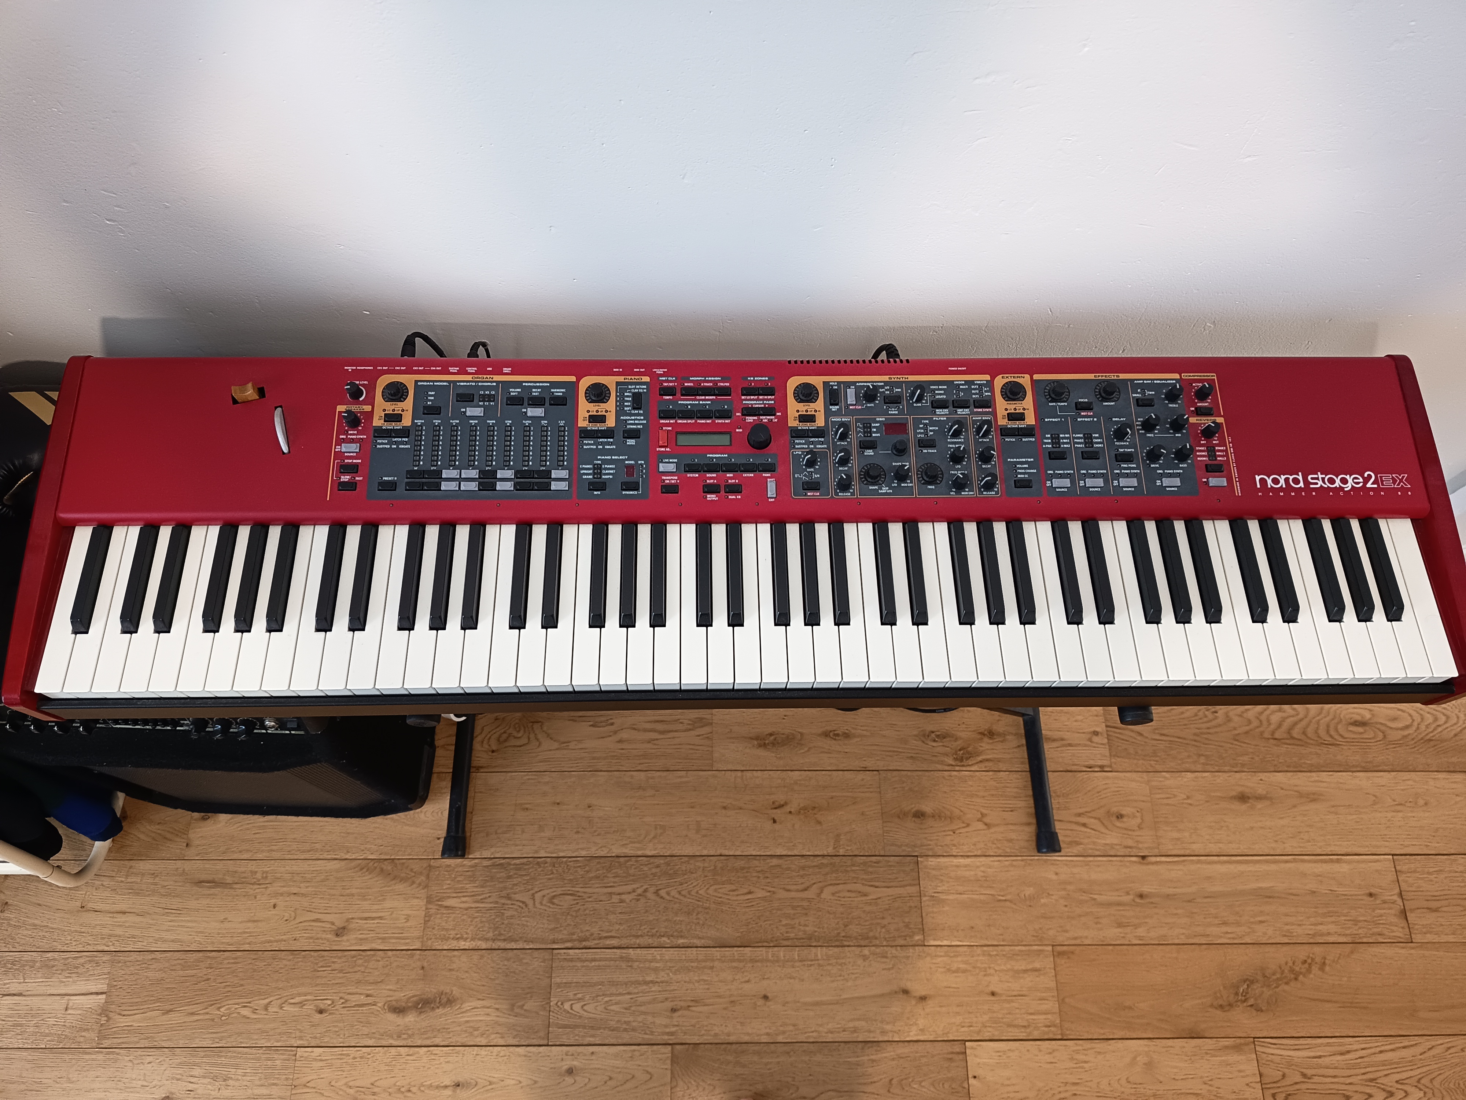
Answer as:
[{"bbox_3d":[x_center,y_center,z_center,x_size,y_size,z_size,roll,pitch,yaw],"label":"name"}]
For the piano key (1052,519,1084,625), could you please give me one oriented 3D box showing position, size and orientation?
[{"bbox_3d":[0.305,0.019,0.924,0.013,0.013,0.096,0,67,-2],"label":"piano key"}]

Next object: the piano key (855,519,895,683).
[{"bbox_3d":[0.128,0.049,0.918,0.023,0.021,0.151,0,67,-2],"label":"piano key"}]

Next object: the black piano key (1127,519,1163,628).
[{"bbox_3d":[0.373,0.018,0.917,0.013,0.013,0.098,0,67,-2],"label":"black piano key"}]

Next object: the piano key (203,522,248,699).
[{"bbox_3d":[-0.436,0.052,0.899,0.023,0.022,0.152,0,67,-2],"label":"piano key"}]

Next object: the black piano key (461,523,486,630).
[{"bbox_3d":[-0.230,0.022,0.897,0.013,0.013,0.098,0,67,-2],"label":"black piano key"}]

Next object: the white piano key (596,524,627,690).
[{"bbox_3d":[-0.104,0.050,0.906,0.023,0.021,0.151,0,67,-2],"label":"white piano key"}]

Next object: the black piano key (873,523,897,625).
[{"bbox_3d":[0.138,0.020,0.914,0.013,0.013,0.099,0,67,-2],"label":"black piano key"}]

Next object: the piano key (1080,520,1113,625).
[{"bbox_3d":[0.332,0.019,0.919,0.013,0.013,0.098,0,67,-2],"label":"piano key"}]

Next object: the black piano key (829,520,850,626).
[{"bbox_3d":[0.096,0.021,0.906,0.013,0.013,0.096,0,67,-2],"label":"black piano key"}]

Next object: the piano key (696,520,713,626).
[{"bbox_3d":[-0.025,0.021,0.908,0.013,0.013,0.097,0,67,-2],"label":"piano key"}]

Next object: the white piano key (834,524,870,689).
[{"bbox_3d":[0.106,0.048,0.923,0.023,0.021,0.151,0,67,-2],"label":"white piano key"}]

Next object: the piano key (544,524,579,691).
[{"bbox_3d":[-0.152,0.051,0.904,0.023,0.021,0.150,0,67,-2],"label":"piano key"}]

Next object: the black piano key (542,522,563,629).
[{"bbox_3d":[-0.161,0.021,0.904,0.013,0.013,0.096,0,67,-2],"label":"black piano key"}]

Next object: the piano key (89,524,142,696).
[{"bbox_3d":[-0.528,0.053,0.893,0.023,0.021,0.151,0,67,-2],"label":"piano key"}]

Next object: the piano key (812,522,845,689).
[{"bbox_3d":[0.082,0.049,0.922,0.023,0.021,0.151,0,67,-2],"label":"piano key"}]

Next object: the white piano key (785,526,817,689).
[{"bbox_3d":[0.059,0.049,0.916,0.023,0.022,0.150,0,67,-2],"label":"white piano key"}]

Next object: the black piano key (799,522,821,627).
[{"bbox_3d":[0.070,0.020,0.912,0.013,0.013,0.099,0,67,-2],"label":"black piano key"}]

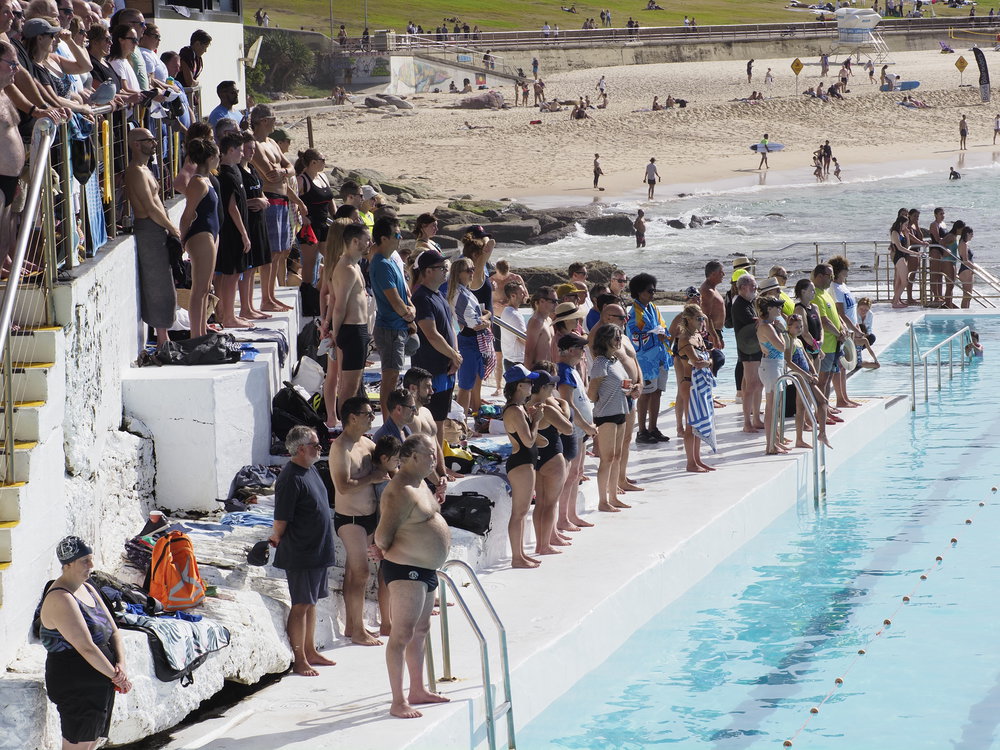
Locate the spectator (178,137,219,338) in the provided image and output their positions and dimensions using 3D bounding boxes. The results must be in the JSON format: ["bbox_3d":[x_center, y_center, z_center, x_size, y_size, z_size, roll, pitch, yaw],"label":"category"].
[{"bbox_3d":[-2.455,-1.103,26.900,0.360,1.660,0.420,-1,5,5],"label":"spectator"}]

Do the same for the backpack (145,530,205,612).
[{"bbox_3d":[-2.112,1.276,21.500,0.320,0.480,0.220,-5,-2,-38],"label":"backpack"}]

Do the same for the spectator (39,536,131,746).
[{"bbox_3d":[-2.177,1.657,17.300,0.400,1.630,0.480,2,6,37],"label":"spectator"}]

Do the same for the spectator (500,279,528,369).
[{"bbox_3d":[0.175,-0.169,37.200,0.320,1.750,0.480,-1,5,5],"label":"spectator"}]

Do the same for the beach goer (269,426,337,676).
[{"bbox_3d":[-1.371,1.231,23.100,0.410,1.710,0.530,0,5,18],"label":"beach goer"}]

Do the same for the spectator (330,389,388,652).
[{"bbox_3d":[-1.016,1.028,23.650,0.370,1.740,0.480,3,6,38],"label":"spectator"}]

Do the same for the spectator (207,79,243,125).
[{"bbox_3d":[-2.657,-1.963,31.880,0.360,1.760,0.500,1,6,22],"label":"spectator"}]

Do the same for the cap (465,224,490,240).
[{"bbox_3d":[-0.208,-1.315,30.400,0.260,0.140,0.180,6,7,14],"label":"cap"}]

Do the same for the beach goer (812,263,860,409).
[{"bbox_3d":[3.961,-0.373,39.000,0.420,1.770,0.520,1,6,25],"label":"beach goer"}]

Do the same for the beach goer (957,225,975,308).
[{"bbox_3d":[8.241,-1.847,58.300,0.320,1.600,0.400,-1,5,5],"label":"beach goer"}]

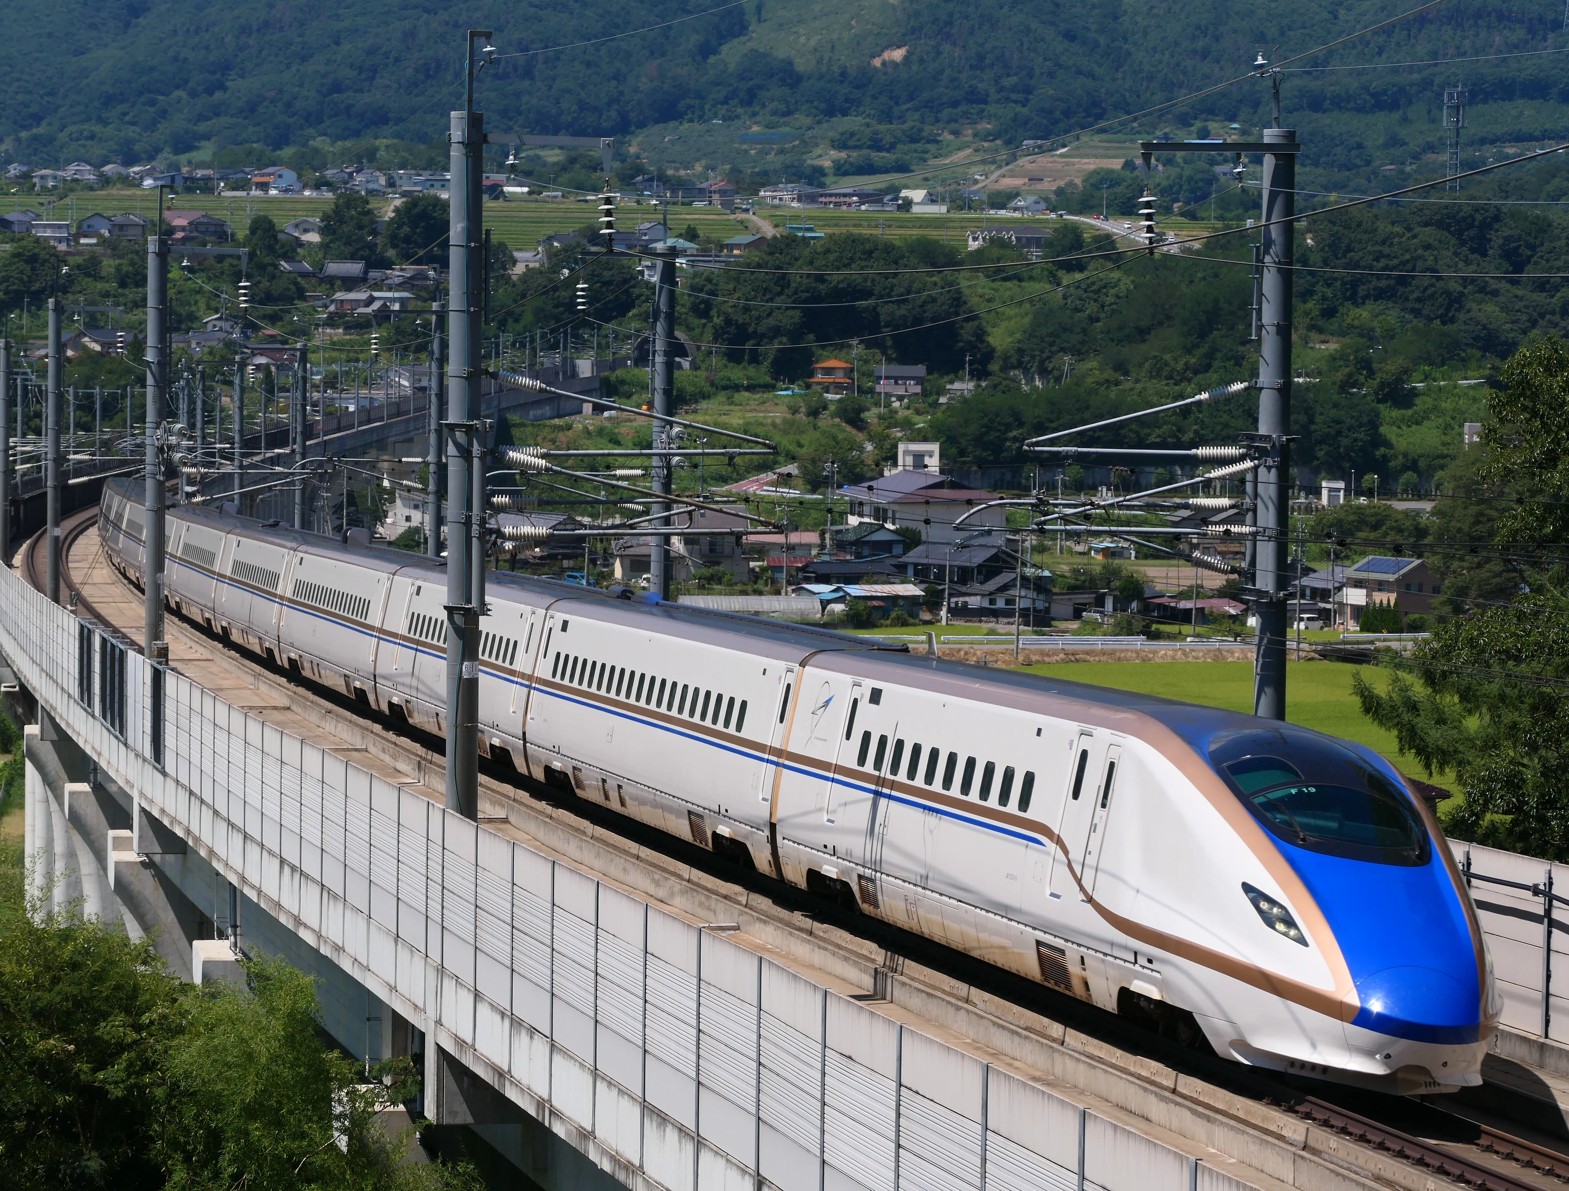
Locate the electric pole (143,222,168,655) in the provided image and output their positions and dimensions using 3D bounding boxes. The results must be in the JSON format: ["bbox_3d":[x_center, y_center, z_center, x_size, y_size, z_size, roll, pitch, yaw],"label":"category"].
[{"bbox_3d":[-12.421,-2.037,123.727,0.440,11.049,0.440,0,3,-10],"label":"electric pole"}]

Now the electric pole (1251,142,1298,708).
[{"bbox_3d":[6.088,-0.472,77.774,0.450,10.666,0.450,0,3,-11],"label":"electric pole"}]

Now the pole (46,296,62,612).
[{"bbox_3d":[-19.344,-2.782,165.573,0.380,10.178,0.380,0,3,-9],"label":"pole"}]

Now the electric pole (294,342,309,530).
[{"bbox_3d":[-16.695,-3.862,215.549,0.370,9.695,0.370,0,3,-8],"label":"electric pole"}]

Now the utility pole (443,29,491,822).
[{"bbox_3d":[-3.822,-1.009,75.901,0.550,11.703,0.550,0,3,-11],"label":"utility pole"}]

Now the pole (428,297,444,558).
[{"bbox_3d":[-9.334,-2.784,167.166,0.380,10.251,0.380,0,3,-9],"label":"pole"}]

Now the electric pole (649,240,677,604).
[{"bbox_3d":[-2.433,-1.755,125.457,0.430,10.539,0.430,0,3,-10],"label":"electric pole"}]

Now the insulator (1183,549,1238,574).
[{"bbox_3d":[5.364,-0.417,78.645,0.736,0.150,0.150,21,-1,-11],"label":"insulator"}]

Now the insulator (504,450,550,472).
[{"bbox_3d":[-3.113,-1.629,75.393,0.600,0.150,0.150,16,0,-11],"label":"insulator"}]

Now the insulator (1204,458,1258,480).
[{"bbox_3d":[5.518,-1.561,77.245,0.700,0.150,0.150,-16,6,-9],"label":"insulator"}]

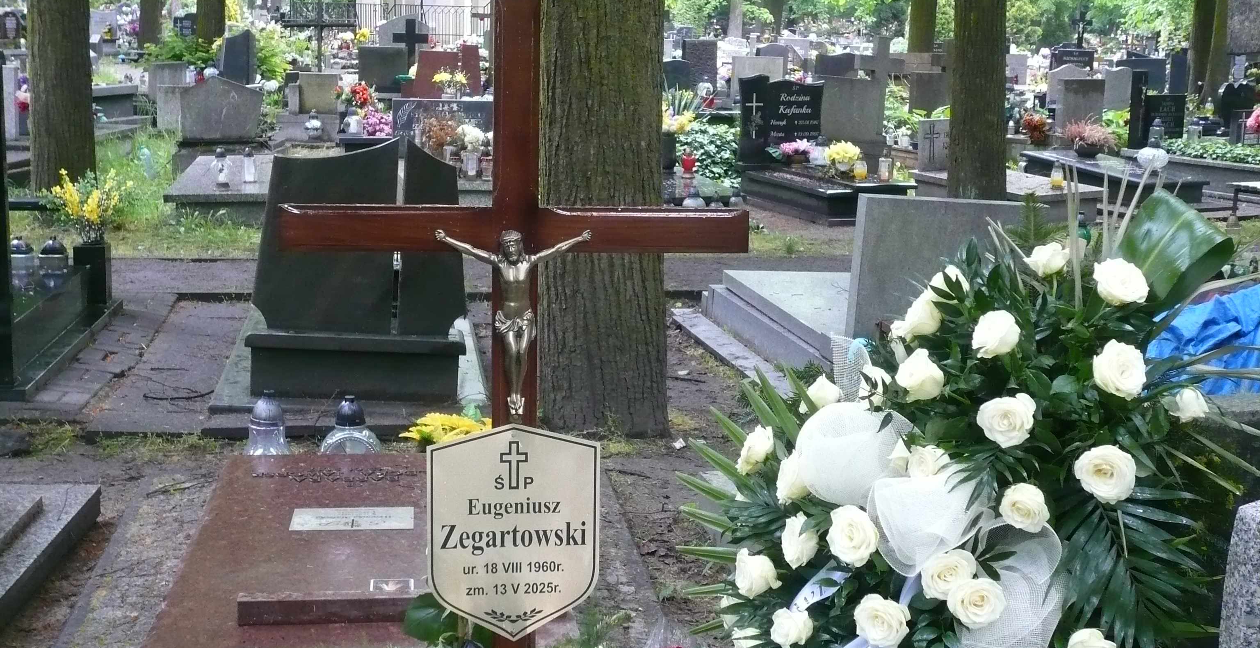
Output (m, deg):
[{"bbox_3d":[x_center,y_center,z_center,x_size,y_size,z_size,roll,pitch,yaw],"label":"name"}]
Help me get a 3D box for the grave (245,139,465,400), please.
[{"bbox_3d":[-1.033,-0.199,6.310,0.800,0.960,0.280,2,11,-10],"label":"grave"}]

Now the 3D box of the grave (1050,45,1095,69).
[{"bbox_3d":[8.985,-5.327,34.000,0.880,0.720,0.140,-1,11,-14],"label":"grave"}]

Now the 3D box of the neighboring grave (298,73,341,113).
[{"bbox_3d":[-3.580,-2.661,19.300,0.480,0.490,0.160,-1,11,-9],"label":"neighboring grave"}]

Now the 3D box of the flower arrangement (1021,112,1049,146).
[{"bbox_3d":[4.306,-2.077,17.800,0.260,0.340,0.260,0,10,-5],"label":"flower arrangement"}]

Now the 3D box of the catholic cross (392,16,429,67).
[{"bbox_3d":[-3.566,-4.438,27.200,0.610,1.120,0.130,0,11,-6],"label":"catholic cross"}]

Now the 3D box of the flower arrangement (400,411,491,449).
[{"bbox_3d":[-0.583,0.373,5.400,0.320,0.180,0.260,0,10,-5],"label":"flower arrangement"}]

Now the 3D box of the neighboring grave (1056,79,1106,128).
[{"bbox_3d":[4.803,-2.318,17.800,0.460,0.590,0.190,-1,11,-9],"label":"neighboring grave"}]

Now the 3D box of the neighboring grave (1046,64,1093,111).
[{"bbox_3d":[5.736,-3.076,21.800,0.570,0.610,0.160,-1,11,-9],"label":"neighboring grave"}]

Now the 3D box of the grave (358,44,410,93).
[{"bbox_3d":[-3.911,-4.027,26.500,0.780,0.780,0.120,0,11,-8],"label":"grave"}]

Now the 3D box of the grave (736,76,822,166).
[{"bbox_3d":[1.260,-1.724,14.100,0.720,0.750,0.100,-2,11,-16],"label":"grave"}]

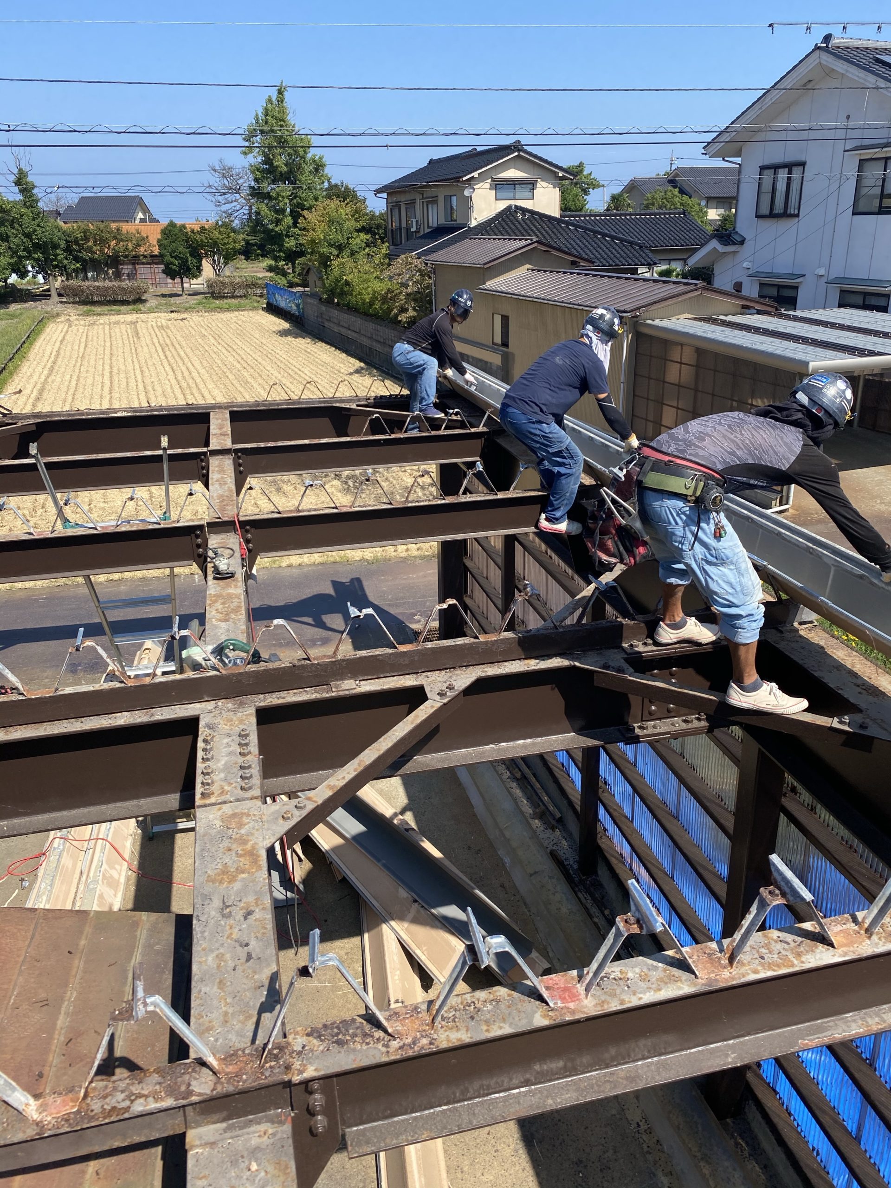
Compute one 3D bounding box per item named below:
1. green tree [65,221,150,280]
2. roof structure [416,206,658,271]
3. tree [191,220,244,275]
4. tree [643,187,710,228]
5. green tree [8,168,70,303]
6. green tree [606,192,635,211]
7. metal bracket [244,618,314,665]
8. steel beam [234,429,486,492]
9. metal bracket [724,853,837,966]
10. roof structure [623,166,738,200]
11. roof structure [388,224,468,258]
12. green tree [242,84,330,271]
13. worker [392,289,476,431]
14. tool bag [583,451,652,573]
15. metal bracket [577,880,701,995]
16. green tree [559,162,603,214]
[{"bbox_3d":[-24.037,-23.651,63.573,6.000,5.110,5.000,-9,23,-18],"label":"green tree"},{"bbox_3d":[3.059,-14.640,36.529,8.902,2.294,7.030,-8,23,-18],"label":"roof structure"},{"bbox_3d":[-16.775,-24.567,65.427,3.900,5.090,3.900,-6,23,-12],"label":"tree"},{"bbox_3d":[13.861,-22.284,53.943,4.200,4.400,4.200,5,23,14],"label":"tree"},{"bbox_3d":[-26.600,-23.221,58.321,4.300,8.410,4.300,-10,24,-21],"label":"green tree"},{"bbox_3d":[9.847,-19.431,50.491,1.800,5.990,1.800,3,23,10],"label":"green tree"},{"bbox_3d":[-0.647,0.175,3.410,0.255,0.185,0.055,-6,23,-12],"label":"metal bracket"},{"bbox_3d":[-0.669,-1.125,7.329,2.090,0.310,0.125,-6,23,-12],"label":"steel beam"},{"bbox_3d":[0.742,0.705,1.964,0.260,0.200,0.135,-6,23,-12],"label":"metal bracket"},{"bbox_3d":[19.147,-31.485,68.884,10.300,2.500,7.600,-8,23,-16],"label":"roof structure"},{"bbox_3d":[-0.935,-14.976,37.871,2.600,1.150,4.100,-8,23,-17],"label":"roof structure"},{"bbox_3d":[-14.694,-37.167,81.001,7.797,15.838,7.797,-4,23,-8],"label":"green tree"},{"bbox_3d":[-0.110,-2.240,8.500,0.780,1.360,0.550,-4,22,-6],"label":"worker"},{"bbox_3d":[0.630,-0.295,3.283,0.200,0.400,0.220,-20,29,-39],"label":"tool bag"},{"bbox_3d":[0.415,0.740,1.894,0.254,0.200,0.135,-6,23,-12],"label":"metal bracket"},{"bbox_3d":[7.821,-20.883,52.038,3.200,7.590,3.200,2,23,8],"label":"green tree"}]

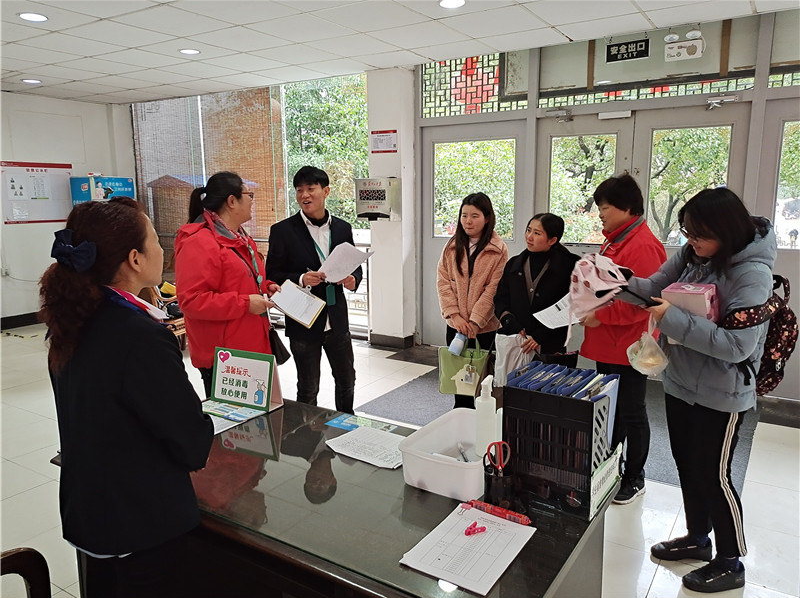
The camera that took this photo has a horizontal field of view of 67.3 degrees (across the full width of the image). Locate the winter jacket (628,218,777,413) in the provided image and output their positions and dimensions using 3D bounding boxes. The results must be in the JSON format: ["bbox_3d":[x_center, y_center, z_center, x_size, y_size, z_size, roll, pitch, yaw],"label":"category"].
[{"bbox_3d":[1.150,0.060,2.330,0.500,0.740,0.450,-1,10,-3],"label":"winter jacket"}]

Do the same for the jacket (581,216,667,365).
[{"bbox_3d":[1.110,-0.035,2.980,0.360,0.740,0.450,-5,11,-23],"label":"jacket"}]

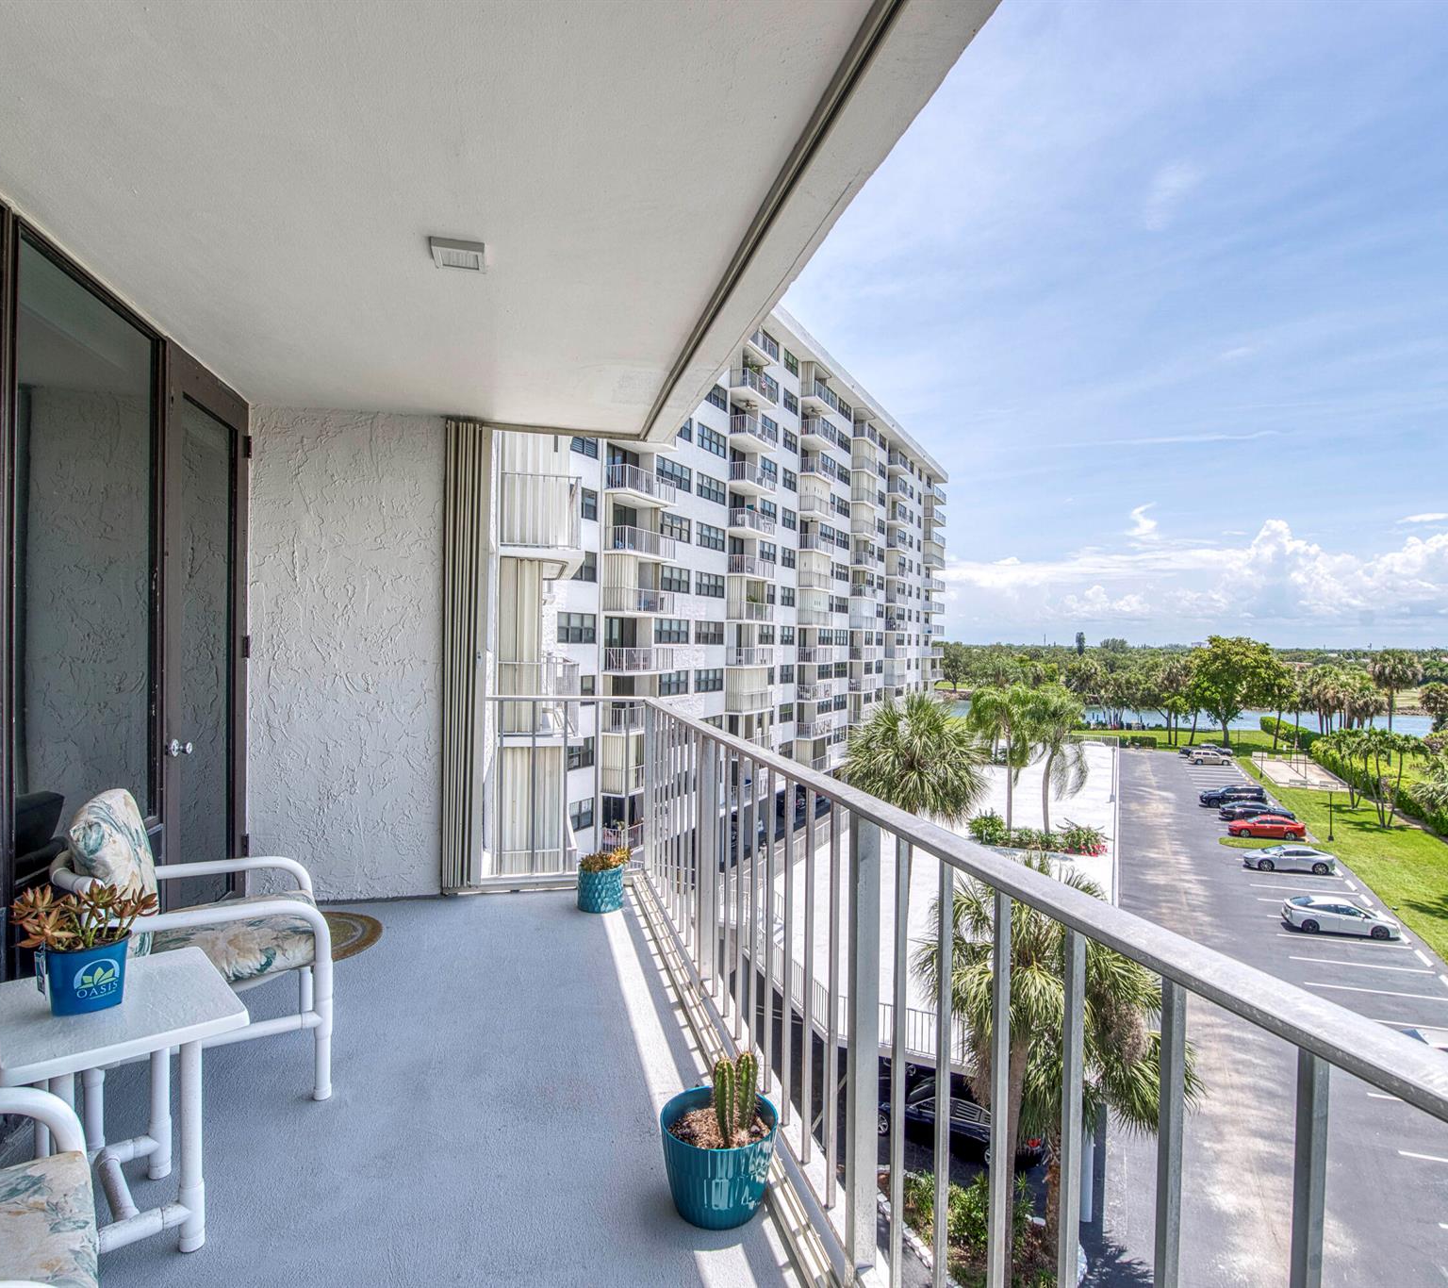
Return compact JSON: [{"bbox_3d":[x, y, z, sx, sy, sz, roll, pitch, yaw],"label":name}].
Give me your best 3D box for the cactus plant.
[{"bbox_3d":[0.028,1.052,1.882,0.110,0.200,0.100,0,0,0],"label":"cactus plant"}]

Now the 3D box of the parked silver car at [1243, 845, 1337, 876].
[{"bbox_3d":[33.700,12.720,47.900,4.650,1.440,1.820,0,0,19],"label":"parked silver car"}]

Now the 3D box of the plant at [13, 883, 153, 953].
[{"bbox_3d":[-1.448,0.618,1.826,0.260,0.145,0.210,0,0,-33],"label":"plant"}]

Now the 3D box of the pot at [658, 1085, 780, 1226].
[{"bbox_3d":[-0.010,1.257,1.968,0.280,0.207,0.280,0,0,0],"label":"pot"}]

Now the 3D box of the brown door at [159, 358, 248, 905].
[{"bbox_3d":[-2.315,0.050,3.630,0.050,2.490,0.940,0,0,-13],"label":"brown door"}]

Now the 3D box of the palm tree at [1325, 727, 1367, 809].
[{"bbox_3d":[51.700,10.330,66.800,2.900,6.800,2.900,0,0,37],"label":"palm tree"}]

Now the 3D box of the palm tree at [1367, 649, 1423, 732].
[{"bbox_3d":[73.400,7.200,88.300,4.700,13.000,4.700,0,0,37],"label":"palm tree"}]

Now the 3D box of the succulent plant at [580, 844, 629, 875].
[{"bbox_3d":[-0.618,1.100,4.160,0.250,0.145,0.220,0,0,0],"label":"succulent plant"}]

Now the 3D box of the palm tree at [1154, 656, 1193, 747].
[{"bbox_3d":[59.600,7.700,106.700,5.200,11.800,5.200,0,0,0],"label":"palm tree"}]

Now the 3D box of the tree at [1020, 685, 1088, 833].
[{"bbox_3d":[16.300,5.720,39.800,3.350,7.400,3.350,0,0,0],"label":"tree"}]

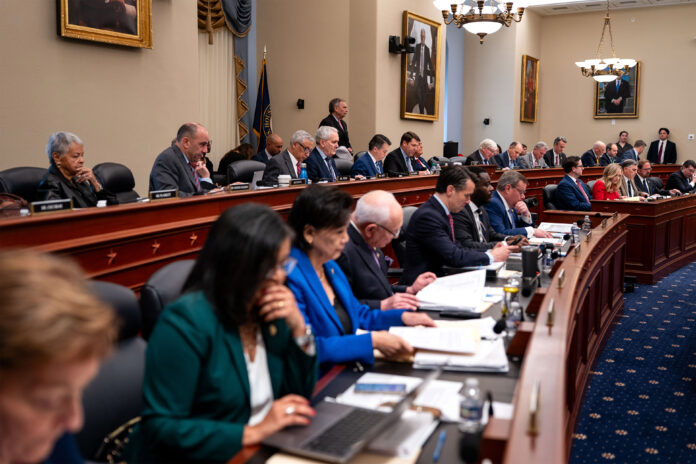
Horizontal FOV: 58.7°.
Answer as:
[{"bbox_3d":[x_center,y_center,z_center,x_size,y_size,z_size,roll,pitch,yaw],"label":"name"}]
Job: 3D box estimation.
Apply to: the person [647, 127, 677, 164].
[{"bbox_3d":[5.418,-0.933,10.825,0.530,1.750,0.340,5,9,29],"label":"person"}]

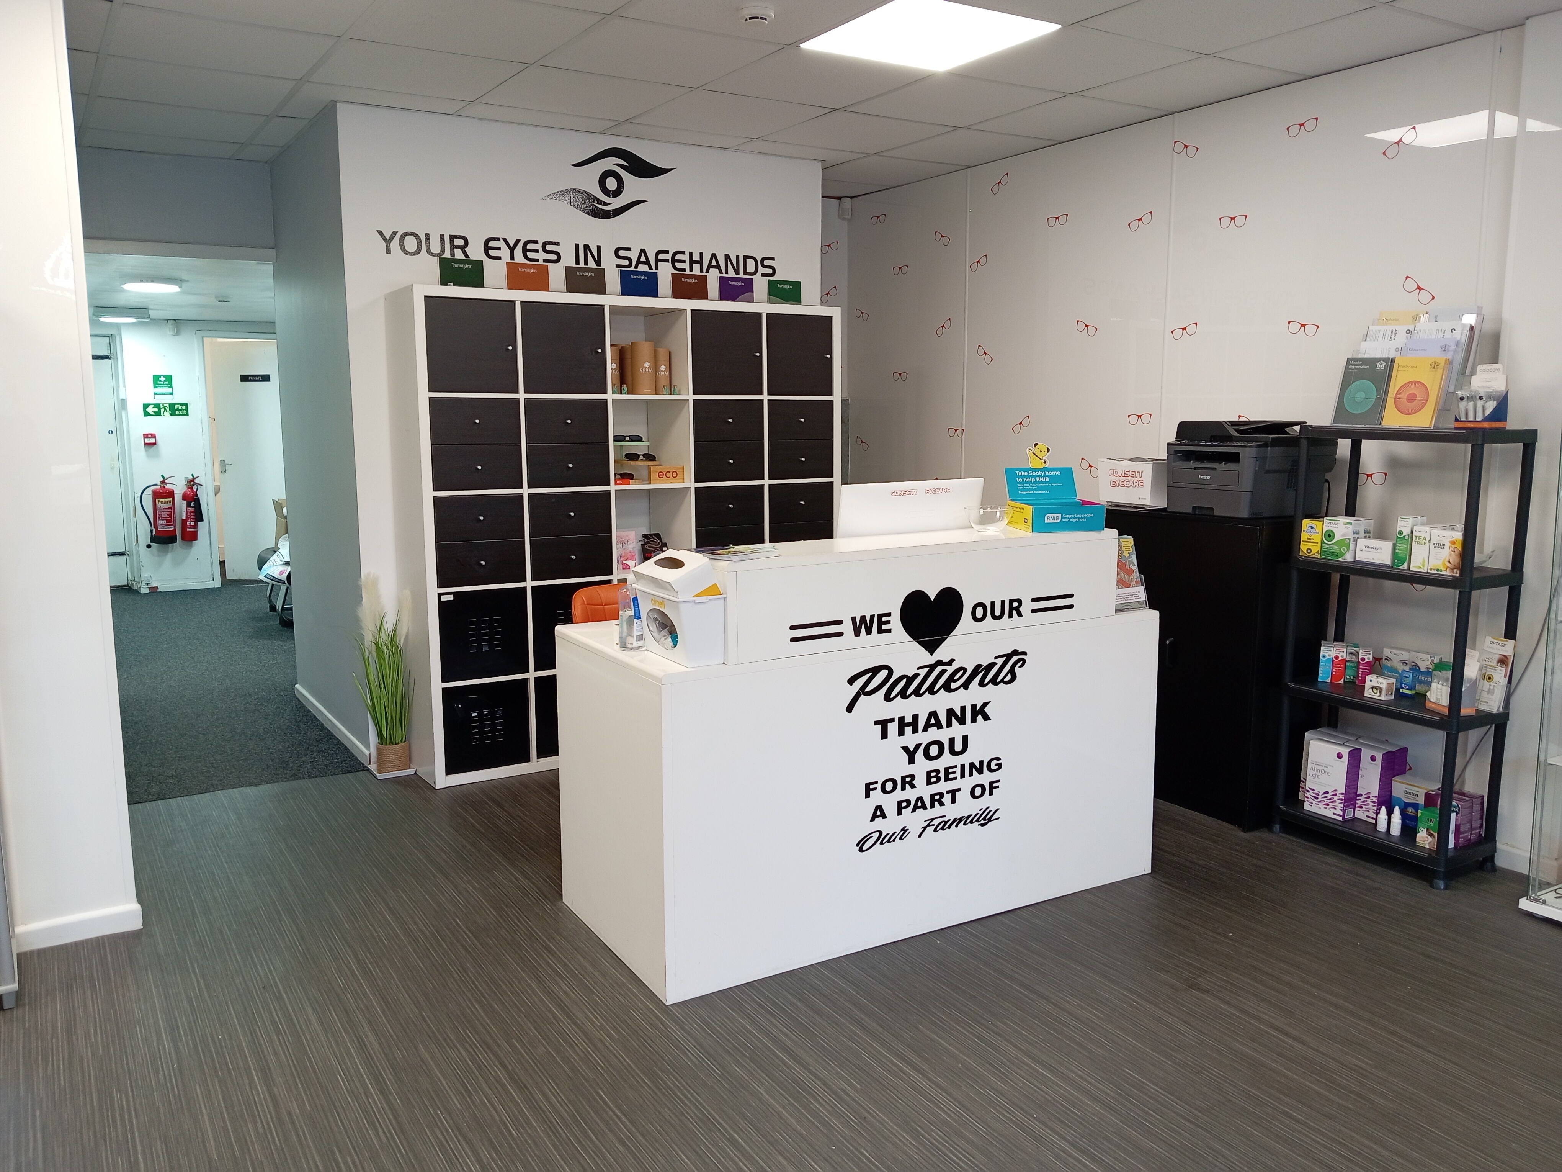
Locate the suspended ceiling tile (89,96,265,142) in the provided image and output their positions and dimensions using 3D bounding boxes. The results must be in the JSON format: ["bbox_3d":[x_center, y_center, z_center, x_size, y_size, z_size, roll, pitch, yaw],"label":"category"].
[{"bbox_3d":[-2.356,-1.814,4.748,0.594,0.018,0.594,-6,10,-31],"label":"suspended ceiling tile"}]

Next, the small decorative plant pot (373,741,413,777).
[{"bbox_3d":[-1.492,0.660,4.701,0.125,0.122,0.125,0,9,0],"label":"small decorative plant pot"}]

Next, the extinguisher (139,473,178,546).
[{"bbox_3d":[-4.750,-0.579,9.300,0.254,0.534,0.190,-5,10,-32],"label":"extinguisher"}]

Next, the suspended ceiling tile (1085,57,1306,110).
[{"bbox_3d":[1.427,-1.762,4.281,0.523,0.020,0.595,-5,10,-31],"label":"suspended ceiling tile"}]

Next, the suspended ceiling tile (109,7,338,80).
[{"bbox_3d":[-1.720,-1.668,3.740,0.592,0.020,0.592,-5,10,-32],"label":"suspended ceiling tile"}]

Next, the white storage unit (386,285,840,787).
[{"bbox_3d":[-0.615,-0.244,5.045,1.820,1.820,0.391,-5,10,-32],"label":"white storage unit"}]

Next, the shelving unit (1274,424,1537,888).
[{"bbox_3d":[1.901,0.184,3.768,0.295,1.330,0.575,-5,10,-31],"label":"shelving unit"}]

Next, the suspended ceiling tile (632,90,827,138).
[{"bbox_3d":[-0.196,-1.815,4.681,0.595,0.020,0.595,-5,10,-31],"label":"suspended ceiling tile"}]

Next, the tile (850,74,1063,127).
[{"bbox_3d":[0.631,-1.790,4.491,0.595,0.020,0.595,-5,10,-31],"label":"tile"}]

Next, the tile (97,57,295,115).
[{"bbox_3d":[-2.041,-1.742,4.245,0.595,0.020,0.595,-5,10,-31],"label":"tile"}]

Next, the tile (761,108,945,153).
[{"bbox_3d":[0.316,-1.863,4.994,0.594,0.018,0.594,-6,10,-31],"label":"tile"}]

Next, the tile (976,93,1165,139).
[{"bbox_3d":[1.109,-1.836,4.787,0.514,0.020,0.592,-5,10,-32],"label":"tile"}]

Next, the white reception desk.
[{"bbox_3d":[0.246,0.373,3.513,1.610,1.040,0.705,-5,10,-30],"label":"white reception desk"}]

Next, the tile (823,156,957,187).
[{"bbox_3d":[0.500,-1.986,5.806,0.576,0.018,0.594,-6,10,-31],"label":"tile"}]

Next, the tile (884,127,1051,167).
[{"bbox_3d":[0.807,-1.911,5.296,0.552,0.018,0.594,-6,10,-31],"label":"tile"}]

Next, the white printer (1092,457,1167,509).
[{"bbox_3d":[1.416,-0.391,4.608,0.340,0.178,0.240,-5,10,-32],"label":"white printer"}]

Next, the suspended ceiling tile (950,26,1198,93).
[{"bbox_3d":[0.950,-1.714,3.986,0.594,0.018,0.594,-6,10,-31],"label":"suspended ceiling tile"}]

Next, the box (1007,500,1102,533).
[{"bbox_3d":[0.797,-0.204,3.533,0.214,0.073,0.208,-2,9,-8],"label":"box"}]

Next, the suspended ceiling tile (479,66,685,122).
[{"bbox_3d":[-0.703,-1.766,4.368,0.592,0.020,0.592,-5,10,-32],"label":"suspended ceiling tile"}]

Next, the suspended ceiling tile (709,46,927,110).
[{"bbox_3d":[0.121,-1.741,4.177,0.595,0.020,0.595,-5,10,-31],"label":"suspended ceiling tile"}]

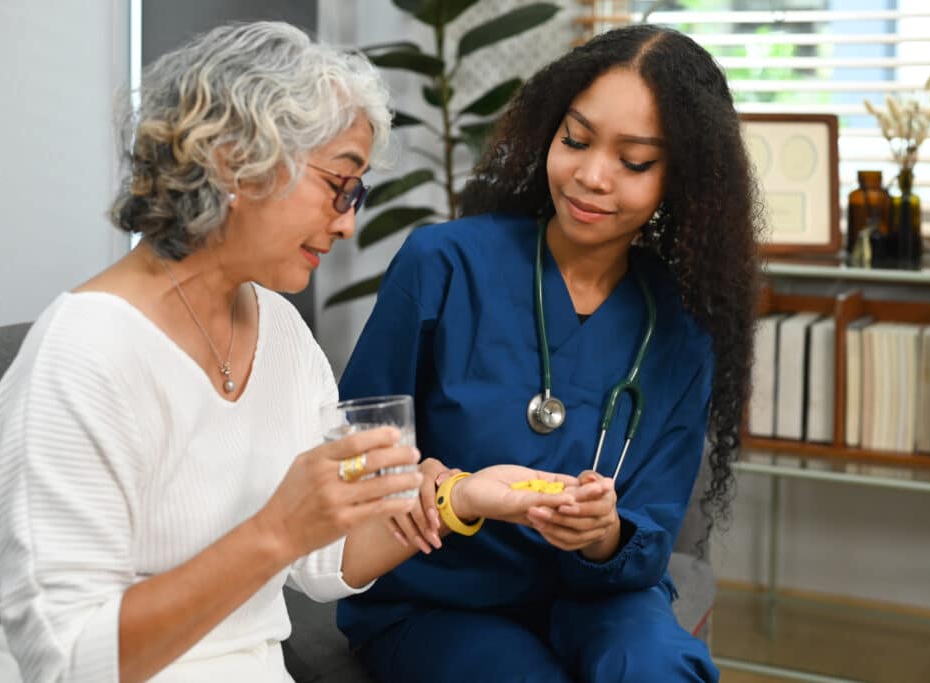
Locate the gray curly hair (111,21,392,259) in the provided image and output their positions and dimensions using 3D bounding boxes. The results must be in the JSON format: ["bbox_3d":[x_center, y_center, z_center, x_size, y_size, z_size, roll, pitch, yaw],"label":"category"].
[{"bbox_3d":[-0.197,-0.182,1.310,0.250,0.230,0.200,17,10,12],"label":"gray curly hair"}]

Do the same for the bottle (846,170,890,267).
[{"bbox_3d":[0.836,-0.255,2.950,0.083,0.195,0.083,4,8,25],"label":"bottle"}]

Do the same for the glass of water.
[{"bbox_3d":[-0.082,0.093,1.220,0.080,0.087,0.080,-4,7,0],"label":"glass of water"}]

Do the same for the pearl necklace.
[{"bbox_3d":[-0.240,-0.017,1.280,0.090,0.140,0.120,4,8,25],"label":"pearl necklace"}]

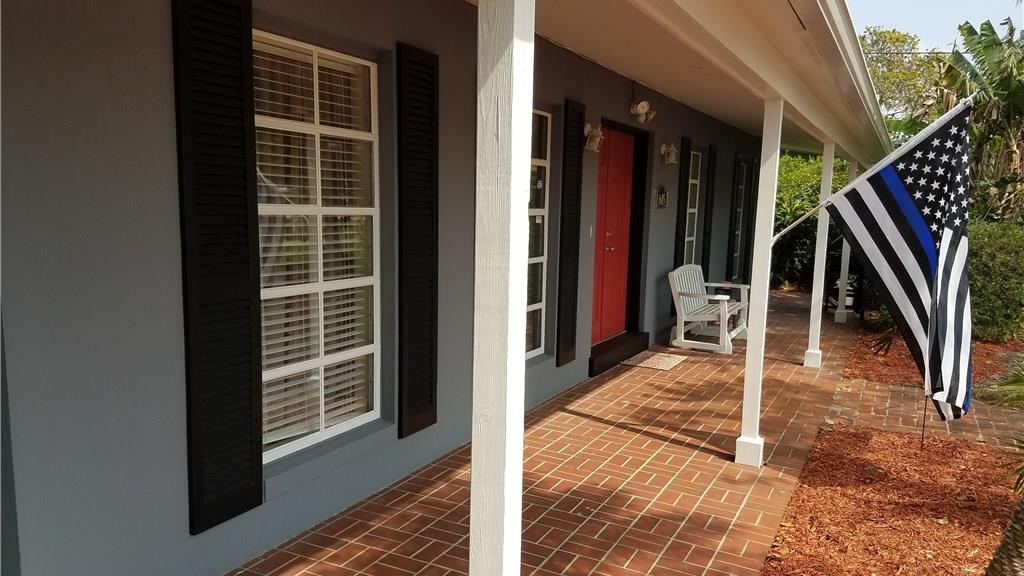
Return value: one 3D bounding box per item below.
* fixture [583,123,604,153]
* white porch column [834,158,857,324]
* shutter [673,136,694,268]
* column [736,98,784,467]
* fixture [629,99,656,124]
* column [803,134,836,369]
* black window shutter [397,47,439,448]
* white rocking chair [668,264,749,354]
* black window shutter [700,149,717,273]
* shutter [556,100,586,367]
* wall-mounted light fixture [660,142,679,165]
[{"bbox_3d":[0.673,-1.209,6.177,0.147,0.224,0.127,4,7,27],"label":"fixture"},{"bbox_3d":[4.714,-0.626,10.843,0.147,2.245,0.147,4,7,27],"label":"white porch column"},{"bbox_3d":[1.998,-0.722,9.000,0.036,2.051,0.338,4,7,27],"label":"shutter"},{"bbox_3d":[1.498,-0.011,4.642,0.147,2.194,0.147,4,7,27],"label":"column"},{"bbox_3d":[1.218,-1.639,7.151,0.183,0.198,0.244,4,7,27],"label":"fixture"},{"bbox_3d":[3.066,-0.319,7.691,0.147,2.229,0.147,4,7,27],"label":"column"},{"bbox_3d":[-0.498,-0.227,4.135,0.036,2.051,0.338,4,7,27],"label":"black window shutter"},{"bbox_3d":[2.329,0.191,8.856,0.732,0.875,1.241,4,7,27],"label":"white rocking chair"},{"bbox_3d":[2.614,-0.844,10.199,0.036,2.051,0.338,4,7,27],"label":"black window shutter"},{"bbox_3d":[0.462,-0.418,6.006,0.036,2.051,0.338,4,7,27],"label":"shutter"},{"bbox_3d":[1.676,-1.395,8.111,0.168,0.219,0.132,4,7,27],"label":"wall-mounted light fixture"}]

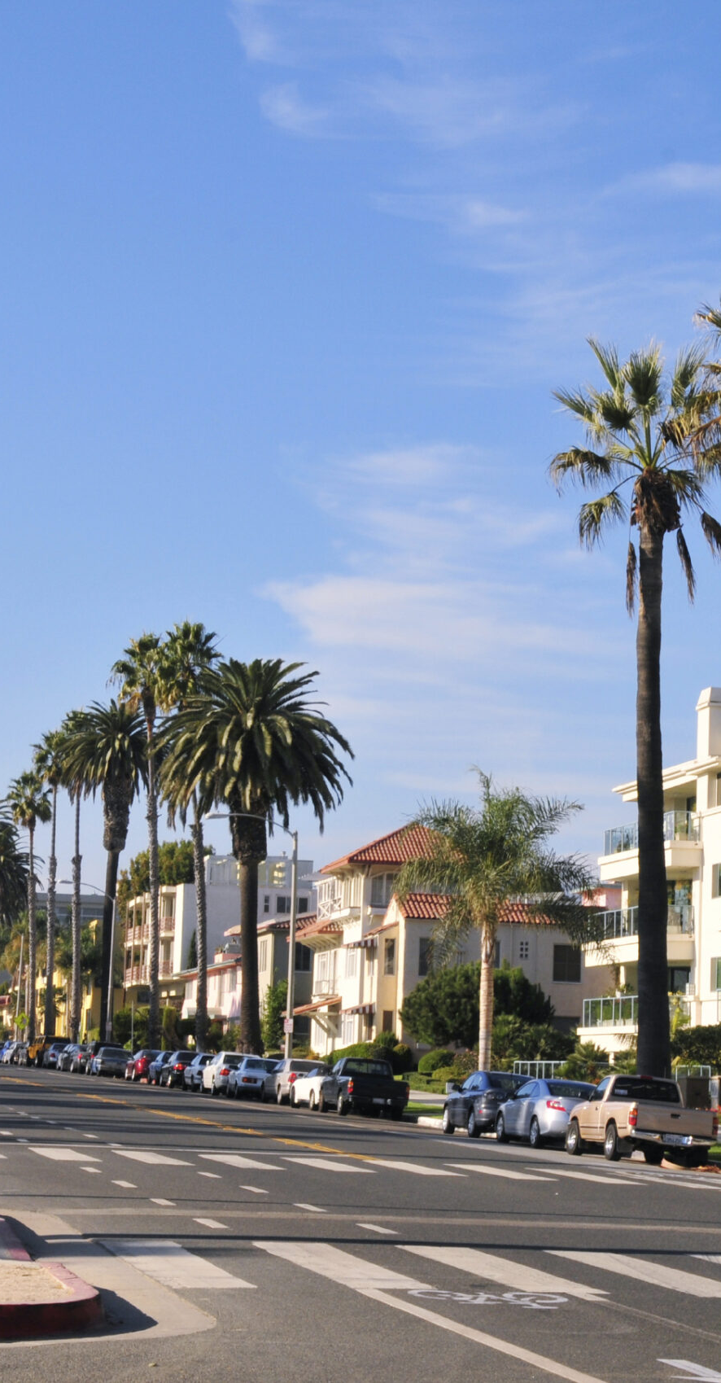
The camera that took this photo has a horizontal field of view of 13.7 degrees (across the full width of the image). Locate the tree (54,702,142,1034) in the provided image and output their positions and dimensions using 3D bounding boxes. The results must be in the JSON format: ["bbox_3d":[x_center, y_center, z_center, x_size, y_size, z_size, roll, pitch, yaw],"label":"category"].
[{"bbox_3d":[-14.704,10.903,170.495,5.632,20.918,5.632,3,-7,-5],"label":"tree"}]

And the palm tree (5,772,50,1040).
[{"bbox_3d":[-23.897,15.885,213.287,3.339,20.406,3.339,3,-7,-6],"label":"palm tree"}]

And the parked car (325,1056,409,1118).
[{"bbox_3d":[0.078,11.208,85.106,1.720,1.600,4.700,3,-7,-11],"label":"parked car"}]

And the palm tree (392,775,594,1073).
[{"bbox_3d":[3.555,6.794,80.605,5.470,9.306,5.470,2,-7,3],"label":"palm tree"}]

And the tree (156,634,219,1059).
[{"bbox_3d":[-7.347,7.179,136.182,3.200,20.753,3.200,3,-7,-10],"label":"tree"}]

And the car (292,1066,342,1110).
[{"bbox_3d":[-0.798,11.685,88.597,1.750,1.320,4.400,3,-7,-10],"label":"car"}]

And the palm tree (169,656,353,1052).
[{"bbox_3d":[-4.274,7.206,120.081,7.569,17.214,7.569,2,-7,-2],"label":"palm tree"}]

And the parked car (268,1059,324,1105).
[{"bbox_3d":[-1.875,12.163,94.005,1.770,1.430,4.600,3,-7,-10],"label":"parked car"}]

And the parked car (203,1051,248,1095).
[{"bbox_3d":[-4.605,13.816,108.561,1.800,1.500,4.700,3,-7,-10],"label":"parked car"}]

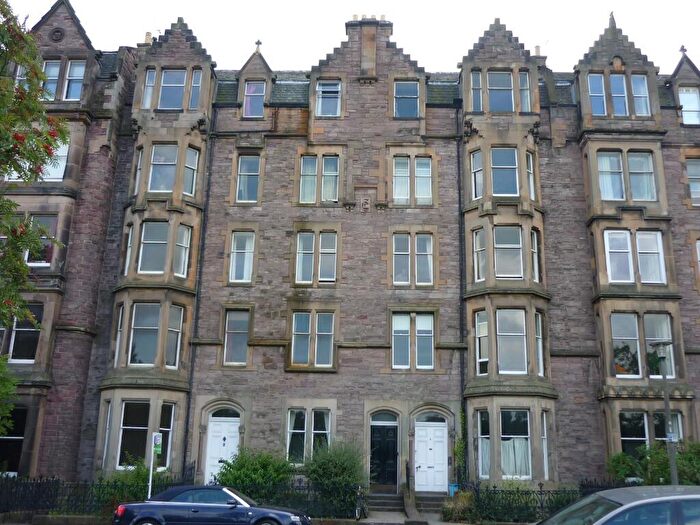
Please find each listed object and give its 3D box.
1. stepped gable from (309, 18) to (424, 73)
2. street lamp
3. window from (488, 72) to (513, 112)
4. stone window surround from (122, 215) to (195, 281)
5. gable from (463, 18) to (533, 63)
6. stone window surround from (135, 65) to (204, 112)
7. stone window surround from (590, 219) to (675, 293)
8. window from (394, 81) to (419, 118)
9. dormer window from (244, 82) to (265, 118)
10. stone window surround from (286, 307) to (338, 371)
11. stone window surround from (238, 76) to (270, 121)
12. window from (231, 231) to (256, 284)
[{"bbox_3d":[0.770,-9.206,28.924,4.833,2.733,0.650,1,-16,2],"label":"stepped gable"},{"bbox_3d":[8.571,4.684,17.769,0.620,5.219,0.620,1,-16,2],"label":"street lamp"},{"bbox_3d":[6.328,-7.123,28.151,1.066,1.928,0.300,1,-16,1],"label":"window"},{"bbox_3d":[-7.575,-0.471,25.813,3.000,2.664,1.000,1,-16,2],"label":"stone window surround"},{"bbox_3d":[6.294,-9.492,28.901,2.863,2.172,0.450,1,-16,1],"label":"gable"},{"bbox_3d":[-7.904,-7.647,29.733,2.983,2.378,0.450,1,-16,2],"label":"stone window surround"},{"bbox_3d":[11.515,-0.335,27.410,2.989,2.846,0.650,1,-16,2],"label":"stone window surround"},{"bbox_3d":[2.402,-6.851,28.131,1.052,1.781,0.120,1,-16,2],"label":"window"},{"bbox_3d":[-4.385,-7.420,30.361,0.856,1.779,0.250,1,-16,2],"label":"dormer window"},{"bbox_3d":[-1.516,3.097,27.289,2.013,2.549,0.300,1,-16,2],"label":"stone window surround"},{"bbox_3d":[-4.089,-6.969,28.337,1.112,1.908,0.300,1,-16,2],"label":"stone window surround"},{"bbox_3d":[-4.263,-0.208,26.386,0.925,2.150,0.120,1,-16,2],"label":"window"}]

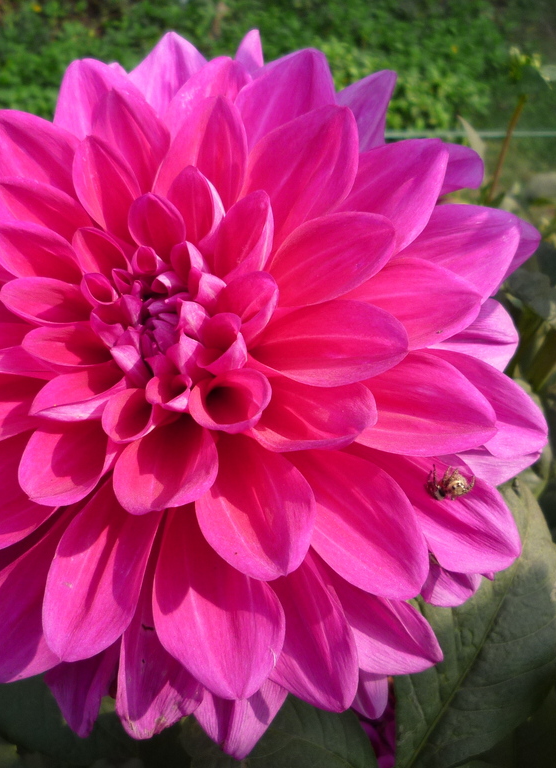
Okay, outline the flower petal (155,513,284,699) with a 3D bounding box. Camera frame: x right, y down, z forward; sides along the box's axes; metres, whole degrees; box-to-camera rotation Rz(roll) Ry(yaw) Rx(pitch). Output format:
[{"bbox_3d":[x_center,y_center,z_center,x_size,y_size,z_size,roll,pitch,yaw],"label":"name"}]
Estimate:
[{"bbox_3d":[-0.020,0.060,0.217,0.036,0.014,0.062,-18,63,-4],"label":"flower petal"}]

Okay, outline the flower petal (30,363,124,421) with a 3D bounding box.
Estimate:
[{"bbox_3d":[-0.057,0.003,0.217,0.033,0.014,0.015,-29,71,-38],"label":"flower petal"}]

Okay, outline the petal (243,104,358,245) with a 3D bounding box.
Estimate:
[{"bbox_3d":[0.006,-0.060,0.218,0.030,0.056,0.015,33,-10,5],"label":"petal"}]

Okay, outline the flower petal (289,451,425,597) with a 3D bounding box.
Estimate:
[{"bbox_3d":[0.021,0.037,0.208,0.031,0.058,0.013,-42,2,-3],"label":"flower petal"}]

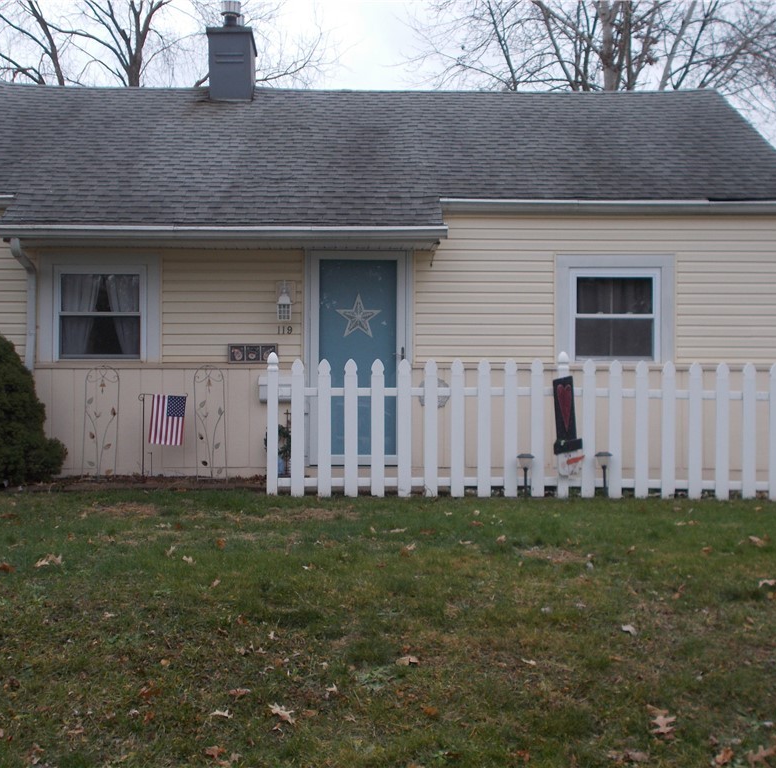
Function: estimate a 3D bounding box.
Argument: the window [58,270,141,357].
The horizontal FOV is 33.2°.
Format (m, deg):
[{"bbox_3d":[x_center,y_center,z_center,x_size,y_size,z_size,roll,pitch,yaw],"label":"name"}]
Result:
[{"bbox_3d":[-2.739,-0.657,12.400,0.840,0.870,0.090,0,-1,-2],"label":"window"}]

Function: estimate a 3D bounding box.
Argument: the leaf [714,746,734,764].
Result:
[{"bbox_3d":[1.125,1.242,4.353,0.070,0.035,0.075,0,-1,0],"label":"leaf"}]

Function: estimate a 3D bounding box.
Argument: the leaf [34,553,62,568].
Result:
[{"bbox_3d":[-2.063,1.073,7.910,0.160,0.045,0.120,0,-1,0],"label":"leaf"}]

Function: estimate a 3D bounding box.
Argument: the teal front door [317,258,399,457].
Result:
[{"bbox_3d":[-0.291,-0.250,12.400,0.820,1.940,0.070,0,0,-2],"label":"teal front door"}]

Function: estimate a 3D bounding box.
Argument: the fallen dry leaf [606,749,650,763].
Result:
[{"bbox_3d":[0.786,1.219,4.270,0.137,0.030,0.100,0,0,-2],"label":"fallen dry leaf"}]

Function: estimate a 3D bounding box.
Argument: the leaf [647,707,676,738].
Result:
[{"bbox_3d":[0.971,1.202,4.620,0.110,0.050,0.140,0,0,-2],"label":"leaf"}]

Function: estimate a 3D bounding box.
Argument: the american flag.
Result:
[{"bbox_3d":[-2.033,0.337,12.000,0.330,0.470,0.030,0,0,-2],"label":"american flag"}]

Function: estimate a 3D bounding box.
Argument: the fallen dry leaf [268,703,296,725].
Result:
[{"bbox_3d":[-0.383,1.195,4.720,0.105,0.045,0.100,0,0,-2],"label":"fallen dry leaf"}]

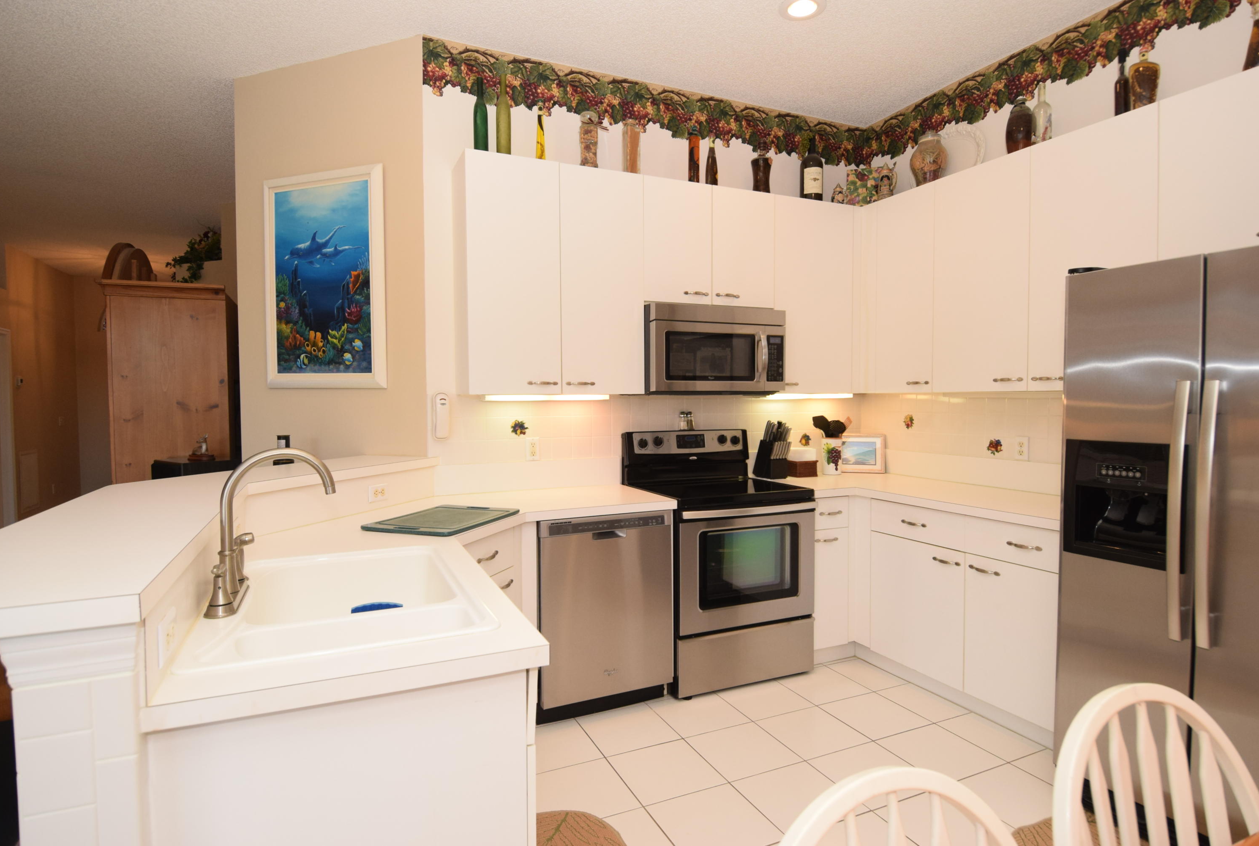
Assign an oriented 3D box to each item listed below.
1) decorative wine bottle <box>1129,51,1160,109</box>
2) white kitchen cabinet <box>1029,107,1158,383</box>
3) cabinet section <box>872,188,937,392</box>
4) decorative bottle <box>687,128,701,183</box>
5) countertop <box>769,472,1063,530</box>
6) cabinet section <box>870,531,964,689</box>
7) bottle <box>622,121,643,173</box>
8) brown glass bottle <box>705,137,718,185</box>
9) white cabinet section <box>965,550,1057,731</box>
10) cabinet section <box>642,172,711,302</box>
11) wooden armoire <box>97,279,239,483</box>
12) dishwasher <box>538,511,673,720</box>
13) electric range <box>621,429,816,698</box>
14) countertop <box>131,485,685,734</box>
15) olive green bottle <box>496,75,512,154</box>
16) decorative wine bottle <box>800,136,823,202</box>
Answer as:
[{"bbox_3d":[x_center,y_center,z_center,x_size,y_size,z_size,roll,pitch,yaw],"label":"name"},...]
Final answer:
[{"bbox_3d":[1.960,-1.292,2.408,0.096,0.253,0.070,2,3,44],"label":"decorative wine bottle"},{"bbox_3d":[1.950,-0.650,2.565,0.313,1.034,0.469,-1,2,-24],"label":"white kitchen cabinet"},{"bbox_3d":[1.578,-0.682,3.394,0.307,1.046,0.385,-1,2,-24],"label":"cabinet section"},{"bbox_3d":[0.334,-1.352,3.269,0.061,0.340,0.061,-1,2,-24],"label":"decorative bottle"},{"bbox_3d":[1.416,0.348,3.063,0.915,0.039,1.727,-1,2,-24],"label":"countertop"},{"bbox_3d":[1.589,0.834,3.050,0.600,0.598,0.525,-1,2,-24],"label":"cabinet section"},{"bbox_3d":[0.014,-1.332,3.125,0.072,0.314,0.072,-1,2,-24],"label":"bottle"},{"bbox_3d":[0.431,-1.340,3.313,0.067,0.312,0.067,0,2,0],"label":"brown glass bottle"},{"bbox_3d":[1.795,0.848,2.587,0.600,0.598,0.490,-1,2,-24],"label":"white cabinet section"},{"bbox_3d":[0.180,-0.894,3.259,0.380,0.598,0.312,-1,2,-24],"label":"cabinet section"},{"bbox_3d":[-3.020,0.186,4.356,0.625,2.075,1.150,-1,2,-24],"label":"wooden armoire"},{"bbox_3d":[-0.206,0.816,2.960,0.600,0.877,0.600,-1,2,-24],"label":"dishwasher"},{"bbox_3d":[0.441,0.649,3.202,0.758,1.188,0.665,-1,2,-24],"label":"electric range"},{"bbox_3d":[-0.379,0.391,2.131,1.615,0.039,1.952,-1,2,-24],"label":"countertop"},{"bbox_3d":[-0.565,-1.363,2.844,0.066,0.394,0.066,-1,2,-24],"label":"olive green bottle"},{"bbox_3d":[1.030,-1.411,3.572,0.128,0.413,0.128,-1,2,-24],"label":"decorative wine bottle"}]

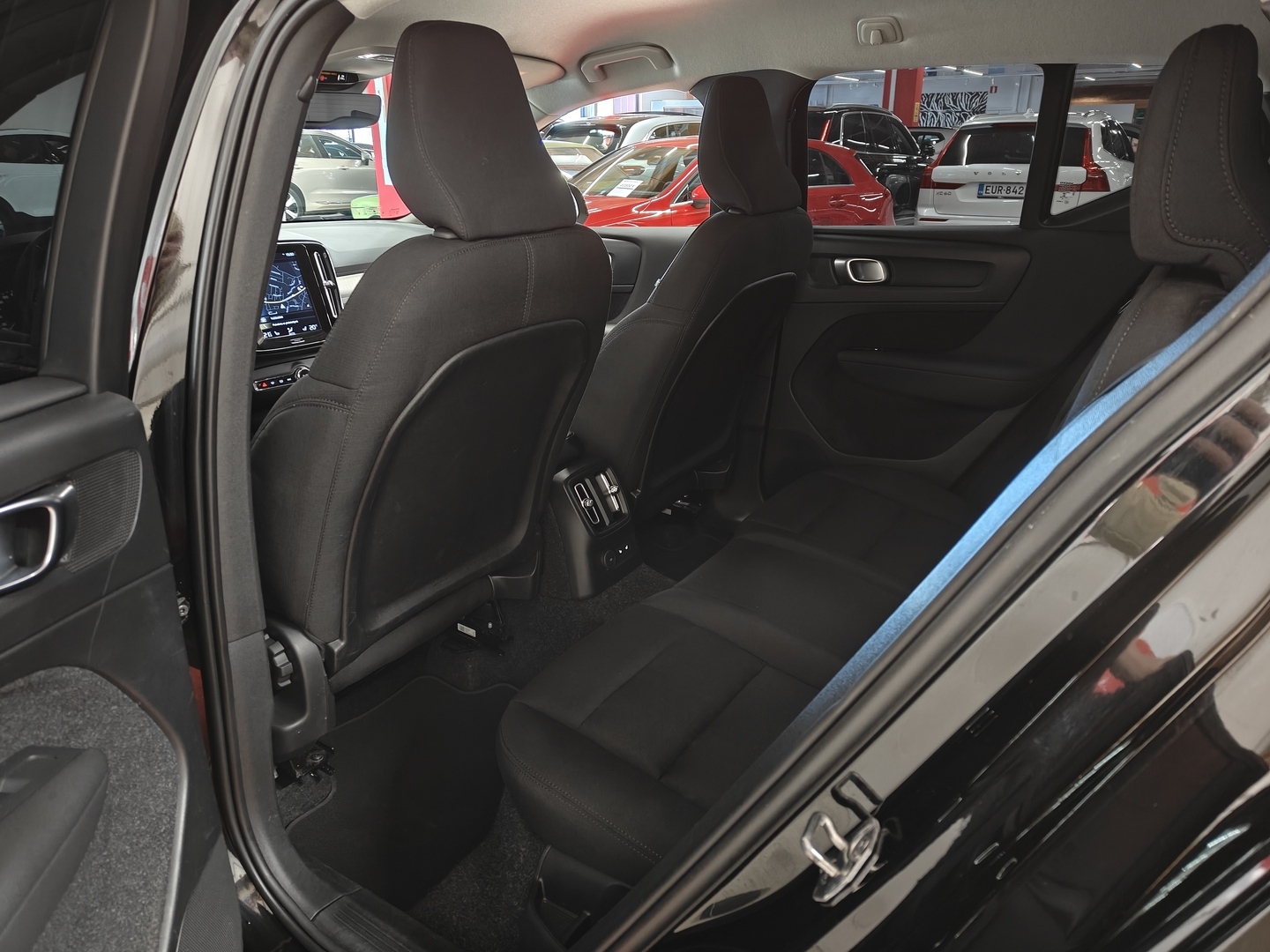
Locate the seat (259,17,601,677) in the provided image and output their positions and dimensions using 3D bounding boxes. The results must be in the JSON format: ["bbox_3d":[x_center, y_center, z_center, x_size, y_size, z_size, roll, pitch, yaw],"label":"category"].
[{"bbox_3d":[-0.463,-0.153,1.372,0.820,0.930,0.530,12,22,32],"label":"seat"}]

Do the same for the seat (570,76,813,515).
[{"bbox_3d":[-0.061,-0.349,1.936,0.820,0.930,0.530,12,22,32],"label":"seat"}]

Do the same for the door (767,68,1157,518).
[{"bbox_3d":[0.711,-0.365,1.893,0.980,1.100,0.250,12,22,32],"label":"door"}]

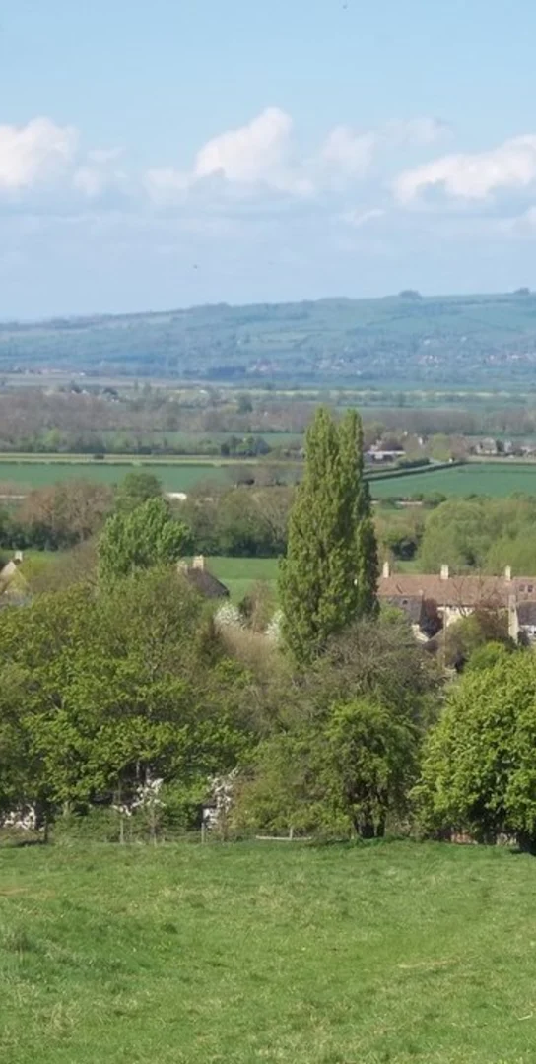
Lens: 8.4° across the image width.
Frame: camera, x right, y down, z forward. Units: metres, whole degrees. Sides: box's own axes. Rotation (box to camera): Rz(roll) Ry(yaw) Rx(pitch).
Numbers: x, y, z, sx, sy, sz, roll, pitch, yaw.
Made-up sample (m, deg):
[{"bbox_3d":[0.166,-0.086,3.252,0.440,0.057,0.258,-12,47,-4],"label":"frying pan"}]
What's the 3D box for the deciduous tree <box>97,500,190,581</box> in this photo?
[{"bbox_3d":[-13.780,4.980,405.000,10.360,17.720,9.940,0,3,0],"label":"deciduous tree"}]

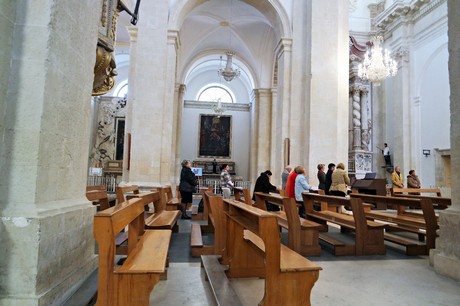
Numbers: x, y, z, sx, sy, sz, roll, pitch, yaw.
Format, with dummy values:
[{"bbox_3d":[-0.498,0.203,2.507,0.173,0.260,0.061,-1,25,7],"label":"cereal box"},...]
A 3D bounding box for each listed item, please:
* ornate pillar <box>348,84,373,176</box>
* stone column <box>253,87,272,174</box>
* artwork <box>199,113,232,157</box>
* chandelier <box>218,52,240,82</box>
[{"bbox_3d":[9.211,-0.950,21.543,1.550,7.770,1.200,3,-5,-8],"label":"ornate pillar"},{"bbox_3d":[2.062,-0.654,19.834,1.200,7.000,0.800,3,-5,-8],"label":"stone column"},{"bbox_3d":[-1.067,-1.214,22.550,2.330,3.150,0.150,3,-5,-8],"label":"artwork"},{"bbox_3d":[-0.022,-3.775,13.371,0.920,1.350,0.920,3,-5,-8],"label":"chandelier"}]

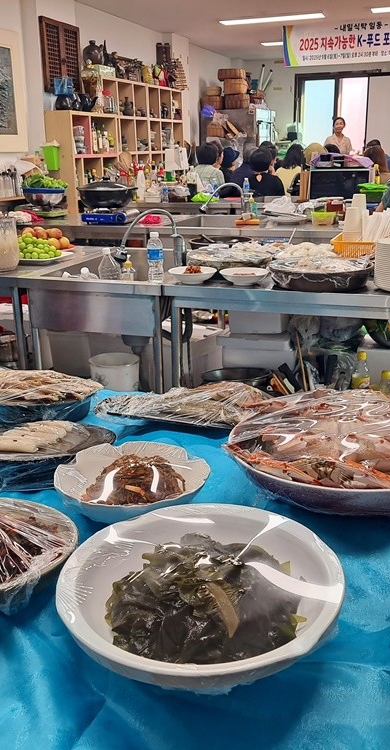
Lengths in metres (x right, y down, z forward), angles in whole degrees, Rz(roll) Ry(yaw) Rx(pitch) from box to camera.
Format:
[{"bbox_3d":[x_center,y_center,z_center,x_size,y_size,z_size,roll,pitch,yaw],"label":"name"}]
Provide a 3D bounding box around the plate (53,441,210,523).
[{"bbox_3d":[-0.090,0.165,1.000,0.220,0.055,0.220,-1,18,0],"label":"plate"}]

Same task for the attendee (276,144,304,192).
[{"bbox_3d":[1.082,-1.816,7.520,0.460,1.298,0.600,5,19,19],"label":"attendee"}]

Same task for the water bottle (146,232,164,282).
[{"bbox_3d":[-0.148,-0.424,2.501,0.060,0.177,0.060,-1,18,0],"label":"water bottle"}]

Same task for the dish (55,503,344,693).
[{"bbox_3d":[0.009,0.246,0.777,0.308,0.062,0.308,-1,18,0],"label":"dish"}]

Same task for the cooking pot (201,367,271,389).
[{"bbox_3d":[0.152,0.048,2.515,0.252,0.100,0.252,-1,18,0],"label":"cooking pot"}]

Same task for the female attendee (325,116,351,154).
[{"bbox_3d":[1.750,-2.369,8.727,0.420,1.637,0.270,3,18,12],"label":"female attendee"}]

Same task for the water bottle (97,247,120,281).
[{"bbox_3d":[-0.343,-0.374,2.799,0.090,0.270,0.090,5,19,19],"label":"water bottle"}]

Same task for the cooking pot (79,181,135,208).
[{"bbox_3d":[-0.612,-1.259,4.788,0.400,0.200,0.370,-1,18,0],"label":"cooking pot"}]

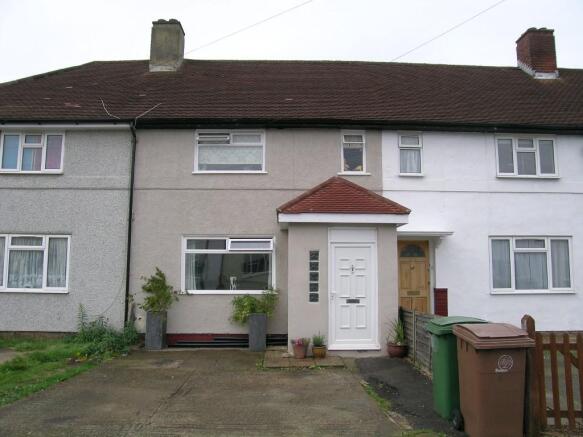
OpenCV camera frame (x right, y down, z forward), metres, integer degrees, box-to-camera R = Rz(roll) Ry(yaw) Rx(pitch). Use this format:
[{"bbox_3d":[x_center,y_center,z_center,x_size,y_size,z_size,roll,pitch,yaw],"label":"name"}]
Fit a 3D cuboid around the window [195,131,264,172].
[{"bbox_3d":[-1.368,-1.478,10.440,1.542,0.947,0.100,0,-6,-1],"label":"window"}]

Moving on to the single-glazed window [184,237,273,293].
[{"bbox_3d":[-1.364,1.019,10.368,2.024,1.241,0.100,0,-7,-2],"label":"single-glazed window"}]

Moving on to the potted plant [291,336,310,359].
[{"bbox_3d":[0.173,2.414,8.836,0.366,0.384,0.340,0,-7,-2],"label":"potted plant"}]

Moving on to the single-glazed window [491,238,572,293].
[{"bbox_3d":[5.330,1.038,10.557,1.825,1.242,0.100,0,-7,-2],"label":"single-glazed window"}]

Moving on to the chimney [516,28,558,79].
[{"bbox_3d":[7.143,-4.663,13.787,0.749,1.457,0.730,0,-6,-1],"label":"chimney"}]

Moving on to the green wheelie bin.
[{"bbox_3d":[2.043,1.744,5.660,0.740,1.080,0.590,0,-6,-1],"label":"green wheelie bin"}]

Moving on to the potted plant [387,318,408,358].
[{"bbox_3d":[1.986,2.252,8.833,0.414,0.745,0.420,0,-6,-1],"label":"potted plant"}]

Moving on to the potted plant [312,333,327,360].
[{"bbox_3d":[0.524,2.365,8.831,0.263,0.451,0.260,0,-6,-1],"label":"potted plant"}]

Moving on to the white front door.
[{"bbox_3d":[1.202,1.510,9.224,0.957,2.076,0.100,0,-7,-2],"label":"white front door"}]

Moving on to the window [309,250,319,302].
[{"bbox_3d":[0.443,1.139,9.247,0.195,0.997,0.100,0,-7,-2],"label":"window"}]

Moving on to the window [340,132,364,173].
[{"bbox_3d":[1.410,-1.476,10.742,0.558,0.964,0.100,0,-7,-2],"label":"window"}]

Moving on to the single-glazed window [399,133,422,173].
[{"bbox_3d":[2.711,-1.447,10.776,0.530,0.966,0.100,0,-7,-2],"label":"single-glazed window"}]

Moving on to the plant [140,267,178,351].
[{"bbox_3d":[-2.728,1.851,9.745,0.781,1.708,0.560,0,-6,-1],"label":"plant"}]

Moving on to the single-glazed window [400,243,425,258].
[{"bbox_3d":[2.705,0.715,10.541,0.539,0.357,0.050,0,-6,-1],"label":"single-glazed window"}]

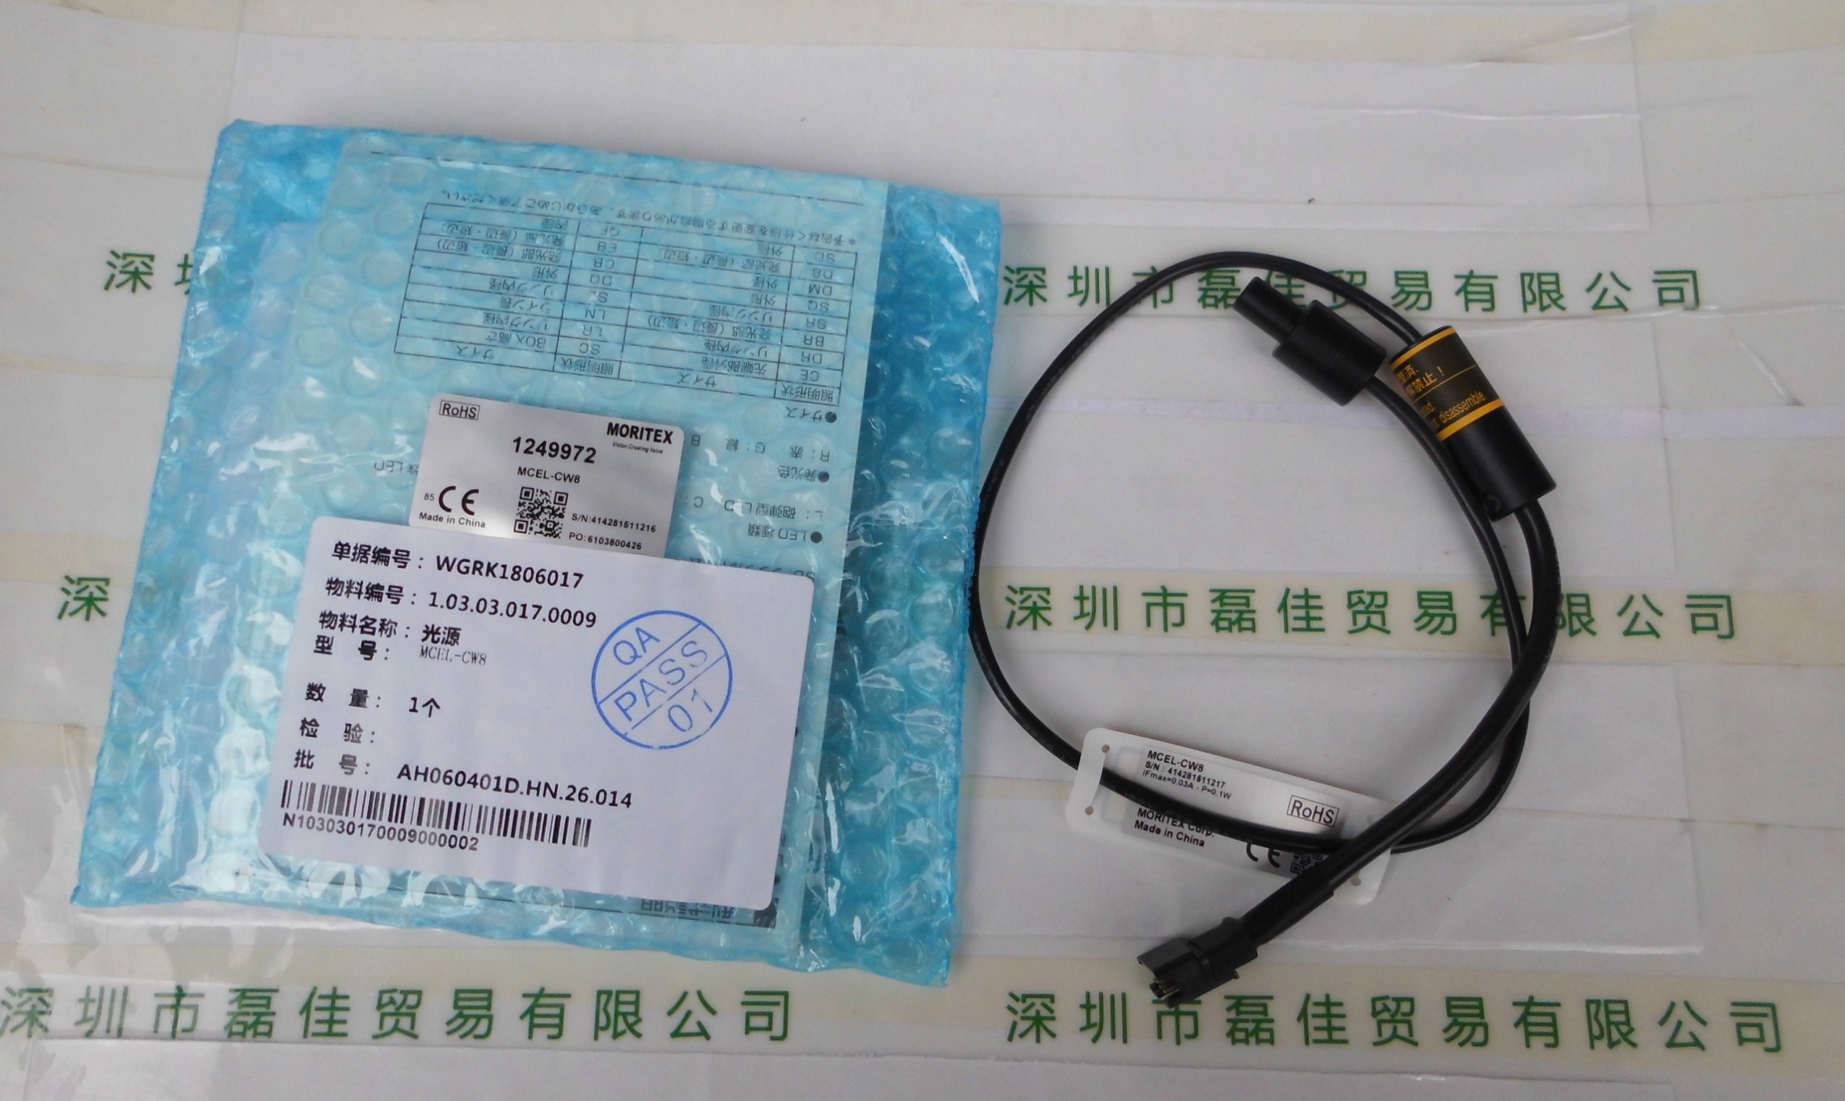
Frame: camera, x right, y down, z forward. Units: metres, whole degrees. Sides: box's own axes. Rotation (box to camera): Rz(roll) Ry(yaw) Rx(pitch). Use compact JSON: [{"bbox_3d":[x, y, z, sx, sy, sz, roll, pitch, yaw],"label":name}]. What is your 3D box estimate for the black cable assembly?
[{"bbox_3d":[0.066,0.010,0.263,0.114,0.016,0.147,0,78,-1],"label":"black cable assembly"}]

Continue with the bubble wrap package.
[{"bbox_3d":[-0.069,-0.005,0.264,0.160,0.016,0.156,5,78,0],"label":"bubble wrap package"}]

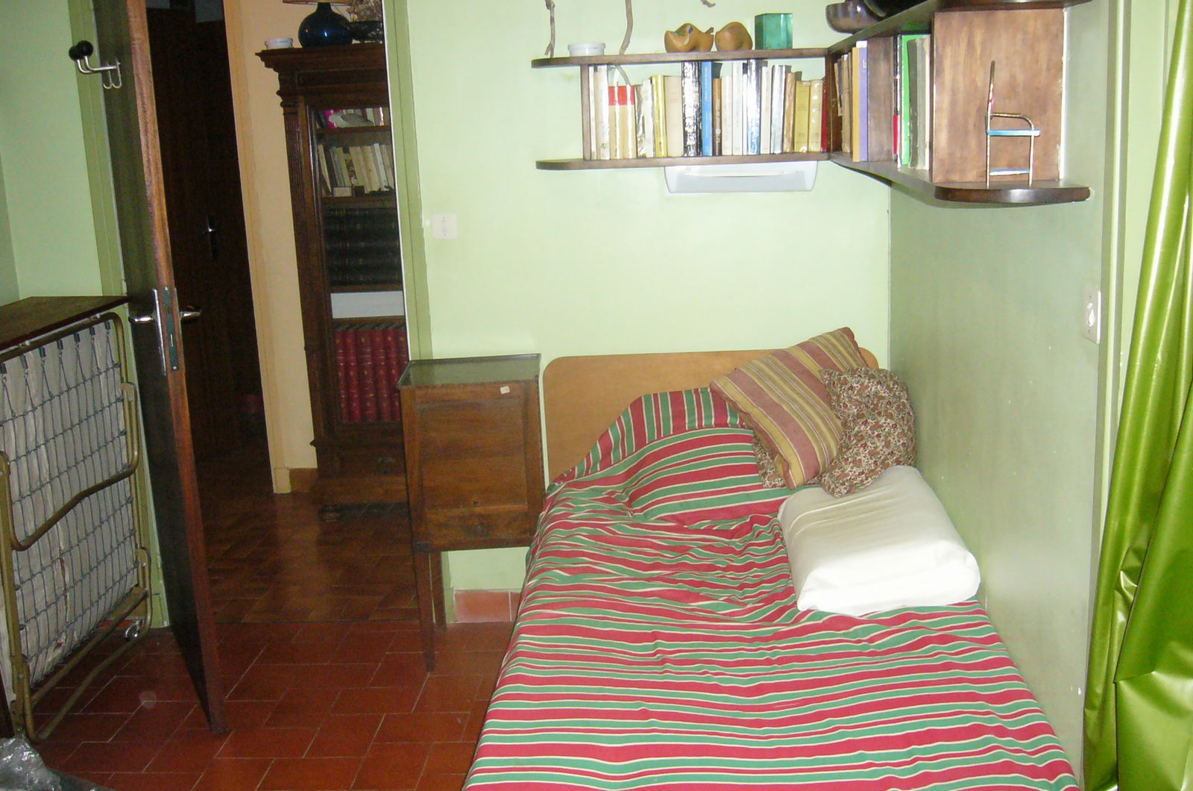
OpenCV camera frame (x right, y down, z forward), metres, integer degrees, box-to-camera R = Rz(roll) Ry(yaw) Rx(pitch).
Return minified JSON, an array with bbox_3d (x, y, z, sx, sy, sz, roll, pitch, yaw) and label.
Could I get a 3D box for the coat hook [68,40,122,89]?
[{"bbox_3d":[-1.267,-0.827,3.040,0.095,0.115,0.170,-8,13,-25],"label":"coat hook"}]

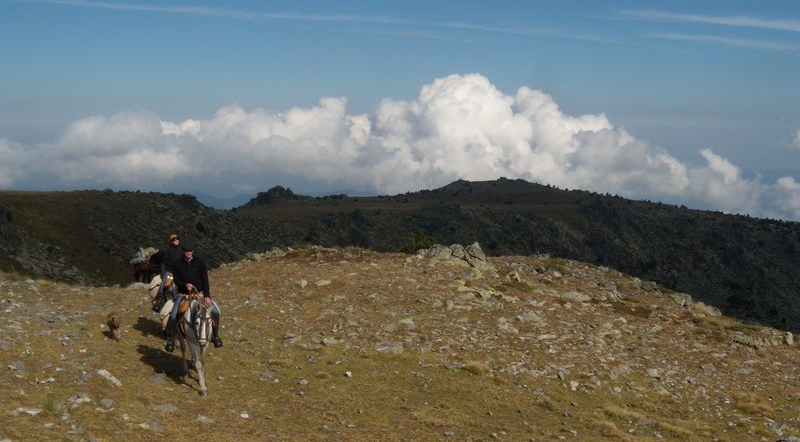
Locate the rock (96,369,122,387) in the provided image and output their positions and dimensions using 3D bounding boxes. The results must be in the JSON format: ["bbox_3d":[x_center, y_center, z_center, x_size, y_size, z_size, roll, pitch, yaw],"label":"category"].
[{"bbox_3d":[-4.225,2.283,12.100,0.360,0.150,0.320,-1,3,-25],"label":"rock"}]

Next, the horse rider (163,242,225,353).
[{"bbox_3d":[-2.929,1.071,11.800,0.780,1.520,0.660,-1,3,-20],"label":"horse rider"}]

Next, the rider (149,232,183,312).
[{"bbox_3d":[-4.469,0.993,16.200,0.800,1.500,0.680,-1,3,-20],"label":"rider"}]

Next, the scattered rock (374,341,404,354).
[{"bbox_3d":[-0.179,2.159,14.200,0.480,0.130,0.340,0,3,0],"label":"scattered rock"}]

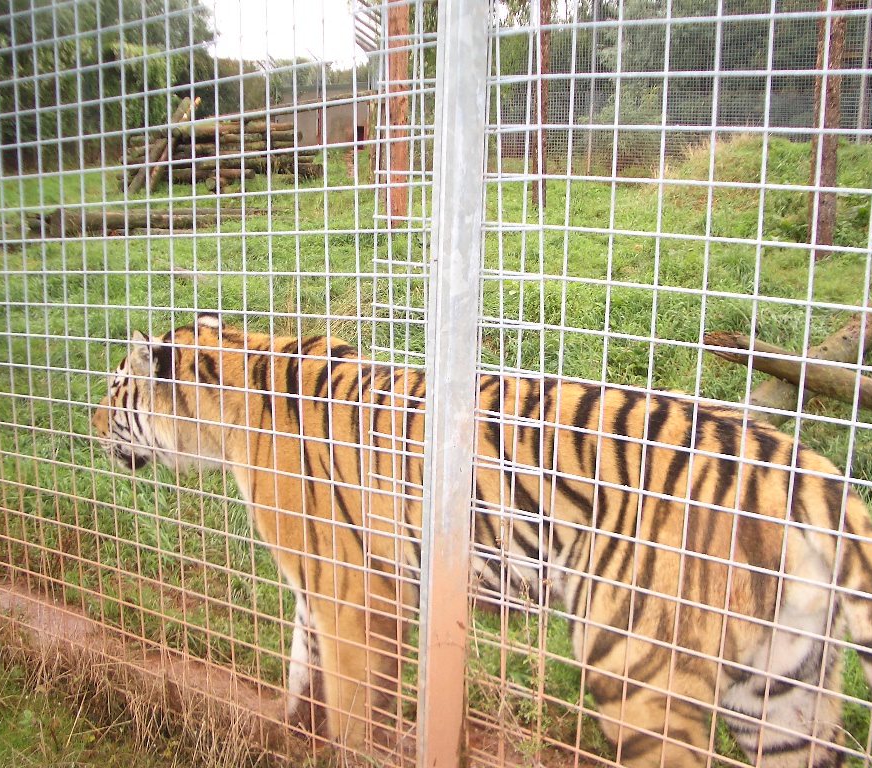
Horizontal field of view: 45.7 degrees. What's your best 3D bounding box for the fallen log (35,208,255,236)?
[{"bbox_3d":[-3.378,-1.877,12.000,2.500,0.280,0.360,-3,12,-16],"label":"fallen log"}]

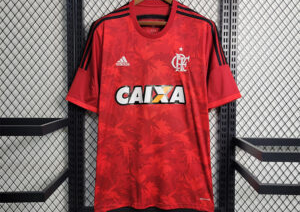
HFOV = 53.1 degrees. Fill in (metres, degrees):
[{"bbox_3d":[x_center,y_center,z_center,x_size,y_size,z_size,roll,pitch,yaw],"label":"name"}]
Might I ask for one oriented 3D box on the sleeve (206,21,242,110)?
[{"bbox_3d":[0.275,-0.150,1.110,0.135,0.320,0.120,0,3,0],"label":"sleeve"}]

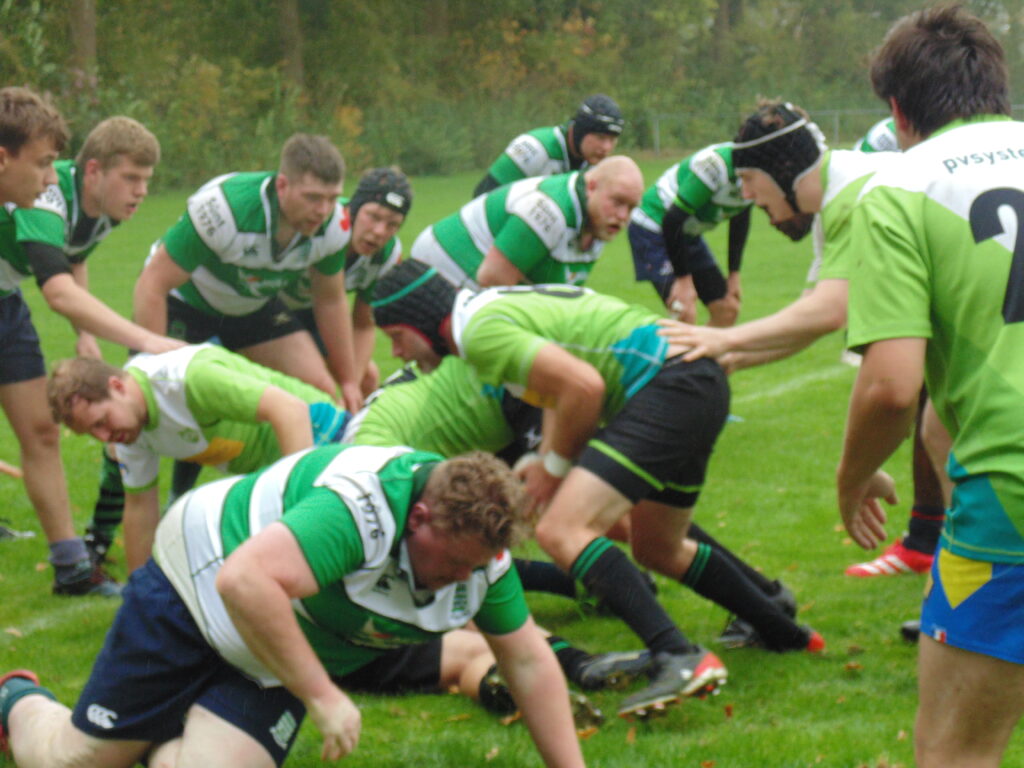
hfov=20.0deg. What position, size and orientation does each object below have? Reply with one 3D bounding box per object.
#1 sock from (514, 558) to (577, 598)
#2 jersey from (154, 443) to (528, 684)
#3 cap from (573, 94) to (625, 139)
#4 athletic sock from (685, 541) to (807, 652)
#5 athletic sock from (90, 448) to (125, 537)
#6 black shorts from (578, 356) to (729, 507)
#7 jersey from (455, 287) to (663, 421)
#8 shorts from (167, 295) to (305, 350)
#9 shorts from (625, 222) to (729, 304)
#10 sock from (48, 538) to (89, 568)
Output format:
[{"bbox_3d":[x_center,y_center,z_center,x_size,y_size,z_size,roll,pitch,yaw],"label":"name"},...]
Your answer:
[{"bbox_3d":[0.057,0.514,7.700,0.320,0.110,0.100,7,1,6],"label":"sock"},{"bbox_3d":[-0.329,0.339,5.500,0.580,0.400,0.670,-4,-15,-38],"label":"jersey"},{"bbox_3d":[0.304,-0.927,10.200,0.190,0.200,0.230,-5,27,-37],"label":"cap"},{"bbox_3d":[0.587,0.536,7.250,0.360,0.130,0.120,36,-6,1],"label":"athletic sock"},{"bbox_3d":[-1.148,0.312,8.250,0.120,0.290,0.110,20,17,34],"label":"athletic sock"},{"bbox_3d":[0.349,0.118,7.200,0.330,0.370,0.380,-19,7,-14],"label":"black shorts"},{"bbox_3d":[0.109,-0.082,7.120,0.570,0.320,0.480,10,0,-16],"label":"jersey"},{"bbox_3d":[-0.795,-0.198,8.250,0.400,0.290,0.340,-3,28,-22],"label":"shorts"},{"bbox_3d":[0.600,-0.471,10.700,0.360,0.340,0.310,-5,29,-37],"label":"shorts"},{"bbox_3d":[-1.290,0.503,8.450,0.125,0.110,0.105,-10,7,16],"label":"sock"}]

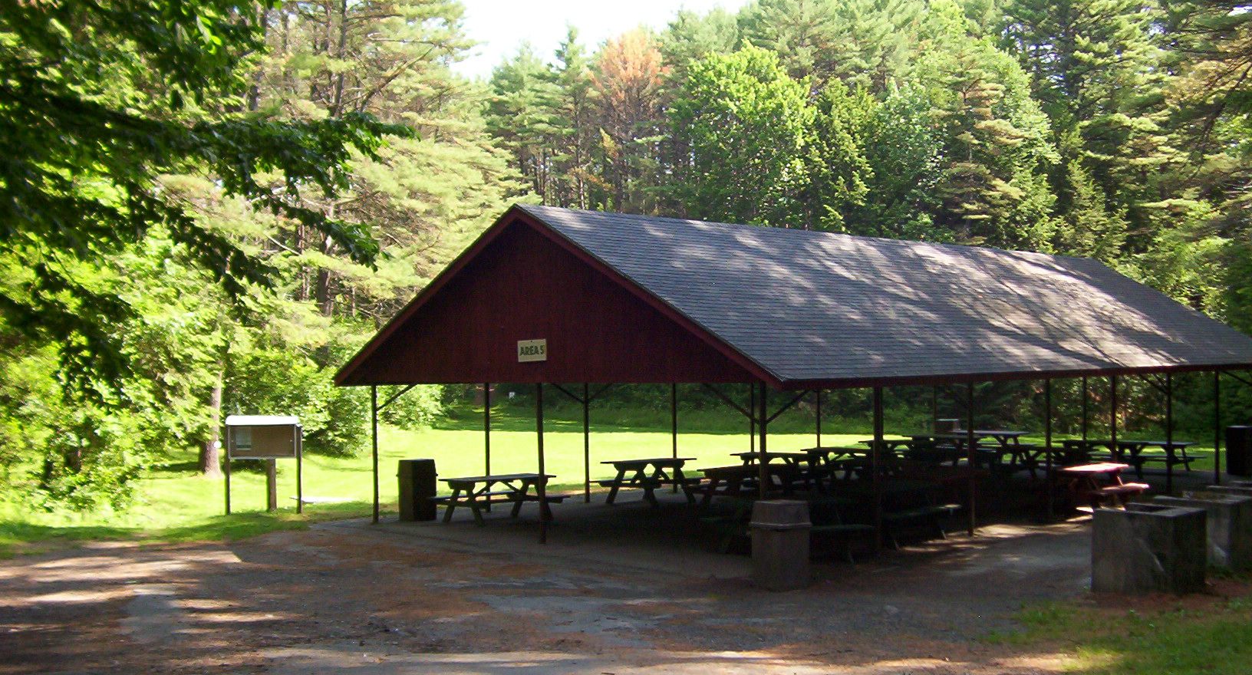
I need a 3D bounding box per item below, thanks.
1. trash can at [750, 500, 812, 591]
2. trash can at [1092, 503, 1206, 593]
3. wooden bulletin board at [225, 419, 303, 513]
[{"bbox_3d":[1.846,2.477,15.594,0.540,0.991,0.540,0,-1,-38],"label":"trash can"},{"bbox_3d":[5.945,2.396,14.804,0.905,0.877,0.994,-2,-1,42],"label":"trash can"},{"bbox_3d":[-6.598,2.327,23.840,1.332,1.792,0.380,-1,-1,-13],"label":"wooden bulletin board"}]

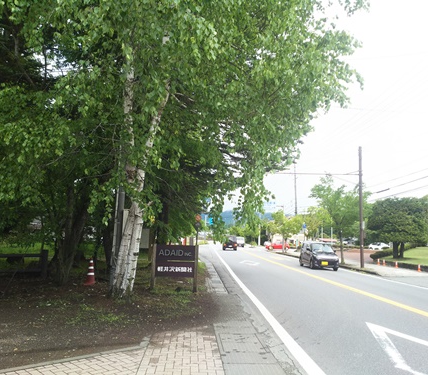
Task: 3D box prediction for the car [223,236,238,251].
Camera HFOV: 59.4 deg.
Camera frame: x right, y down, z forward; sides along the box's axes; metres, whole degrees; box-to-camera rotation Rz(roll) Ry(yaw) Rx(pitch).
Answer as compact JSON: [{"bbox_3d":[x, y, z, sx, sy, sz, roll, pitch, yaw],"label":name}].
[{"bbox_3d":[2.087,7.161,47.500,1.680,1.760,3.900,2,-8,-3],"label":"car"}]

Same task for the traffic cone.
[{"bbox_3d":[-3.415,2.297,10.300,0.370,0.730,0.370,2,-8,0],"label":"traffic cone"}]

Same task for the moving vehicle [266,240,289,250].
[{"bbox_3d":[9.574,8.599,56.000,3.750,1.500,1.660,2,-8,-3],"label":"moving vehicle"}]

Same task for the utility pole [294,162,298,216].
[{"bbox_3d":[10.959,2.505,50.000,0.320,12.000,0.320,2,-8,0],"label":"utility pole"}]

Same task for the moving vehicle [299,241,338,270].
[{"bbox_3d":[6.258,4.000,22.400,1.480,1.620,3.400,2,-8,-1],"label":"moving vehicle"}]

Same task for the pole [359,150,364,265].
[{"bbox_3d":[8.744,1.045,22.200,0.240,7.300,0.240,2,-8,0],"label":"pole"}]

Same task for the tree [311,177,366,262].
[{"bbox_3d":[8.523,2.085,25.300,4.000,6.000,3.900,2,-8,0],"label":"tree"}]

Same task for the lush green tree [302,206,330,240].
[{"bbox_3d":[8.820,3.873,32.000,2.500,4.300,2.500,2,-8,0],"label":"lush green tree"}]

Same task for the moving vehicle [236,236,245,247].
[{"bbox_3d":[4.943,10.006,69.000,1.620,1.900,3.900,2,-8,-3],"label":"moving vehicle"}]

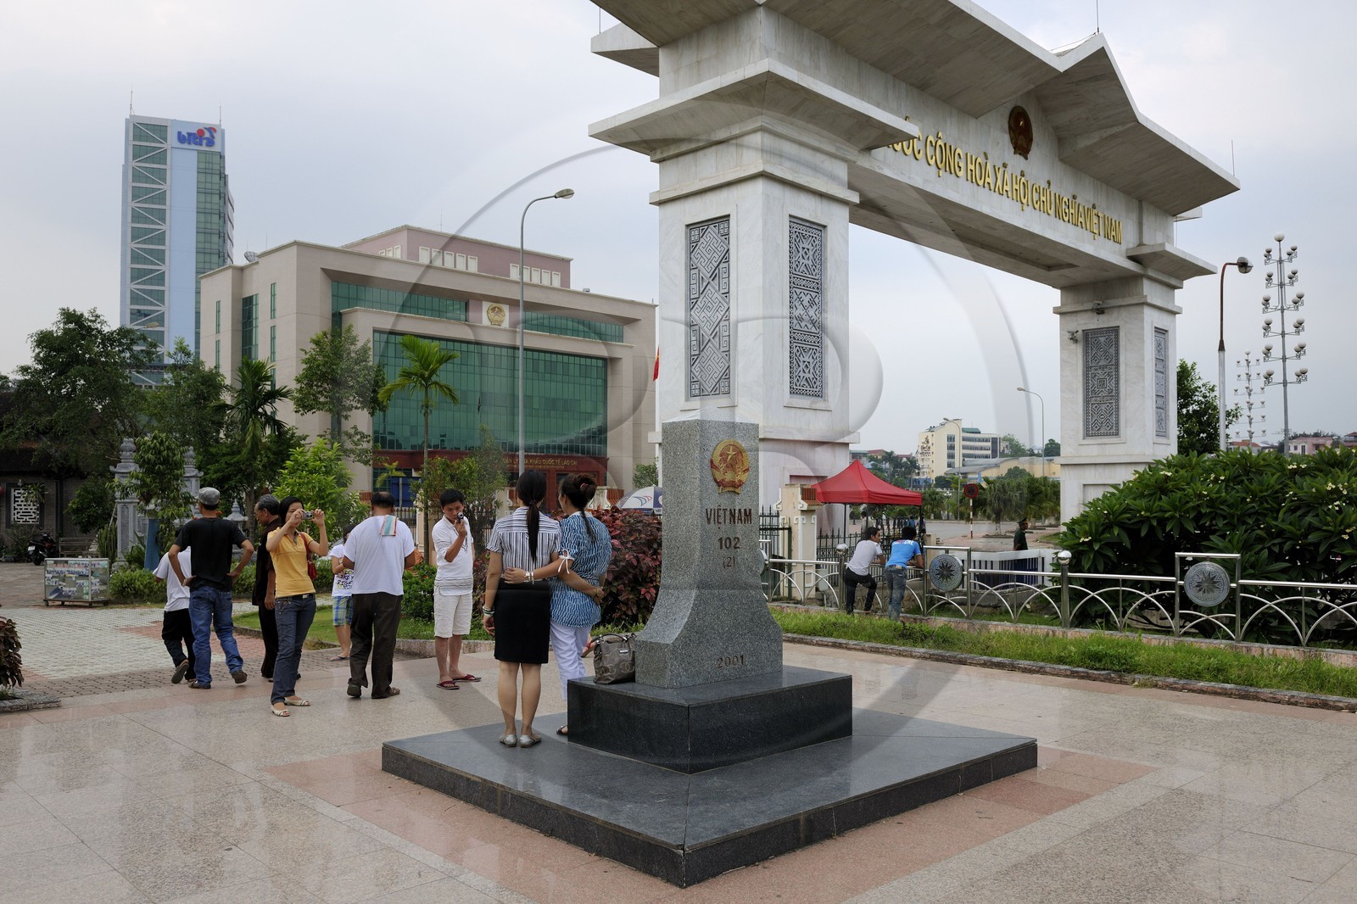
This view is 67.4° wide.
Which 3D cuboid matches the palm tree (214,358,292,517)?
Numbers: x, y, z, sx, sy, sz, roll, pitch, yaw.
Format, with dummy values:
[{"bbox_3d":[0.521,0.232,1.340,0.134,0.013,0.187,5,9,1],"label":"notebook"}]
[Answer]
[{"bbox_3d":[-10.466,0.279,25.015,2.000,5.200,2.000,1,-3,-24],"label":"palm tree"}]

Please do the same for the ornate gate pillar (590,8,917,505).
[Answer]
[{"bbox_3d":[1.983,-3.684,26.314,6.013,13.631,6.013,3,-4,-45],"label":"ornate gate pillar"}]

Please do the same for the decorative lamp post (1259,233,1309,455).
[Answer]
[{"bbox_3d":[23.315,-2.233,39.149,1.700,12.150,1.700,-2,-3,31],"label":"decorative lamp post"}]

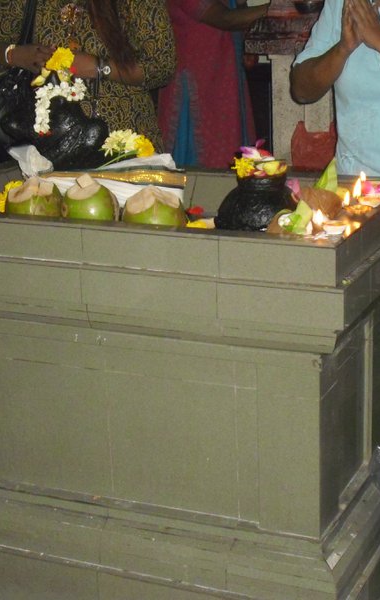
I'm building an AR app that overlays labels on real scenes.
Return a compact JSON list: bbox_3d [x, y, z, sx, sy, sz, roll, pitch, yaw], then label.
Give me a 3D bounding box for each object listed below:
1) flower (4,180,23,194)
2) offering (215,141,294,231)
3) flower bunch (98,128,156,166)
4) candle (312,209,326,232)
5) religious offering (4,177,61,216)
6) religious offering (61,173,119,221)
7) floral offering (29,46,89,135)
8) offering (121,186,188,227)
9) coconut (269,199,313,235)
[{"bbox_3d":[-0.407,-0.249,2.929,0.050,0.043,0.045,-2,17,0],"label":"flower"},{"bbox_3d":[0.134,-0.205,2.640,0.168,0.240,0.168,-2,17,0],"label":"offering"},{"bbox_3d":[-0.148,-0.368,2.998,0.125,0.085,0.100,-2,17,0],"label":"flower bunch"},{"bbox_3d":[0.256,-0.154,2.512,0.028,0.049,0.028,-2,17,0],"label":"candle"},{"bbox_3d":[-0.350,-0.201,2.848,0.128,0.138,0.128,-2,17,0],"label":"religious offering"},{"bbox_3d":[-0.222,-0.191,2.785,0.126,0.144,0.126,-2,17,0],"label":"religious offering"},{"bbox_3d":[-0.311,-0.496,3.011,0.130,0.205,0.120,-2,17,0],"label":"floral offering"},{"bbox_3d":[-0.073,-0.166,2.723,0.136,0.137,0.136,-2,17,0],"label":"offering"},{"bbox_3d":[0.197,-0.148,2.577,0.100,0.089,0.095,-2,17,0],"label":"coconut"}]

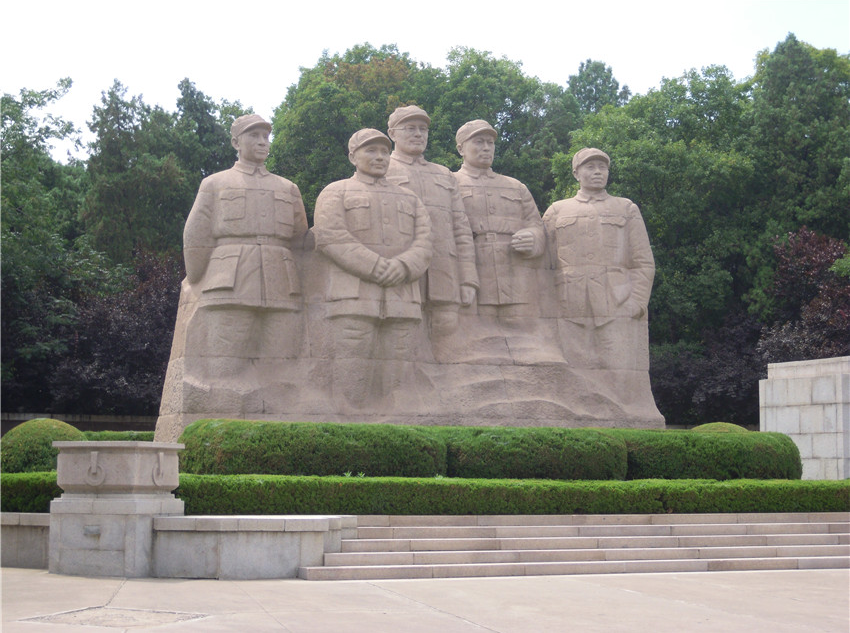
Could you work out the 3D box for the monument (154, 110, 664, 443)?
[{"bbox_3d":[-0.189,-0.259,29.862,9.563,7.650,2.400,2,-6,-21],"label":"monument"}]

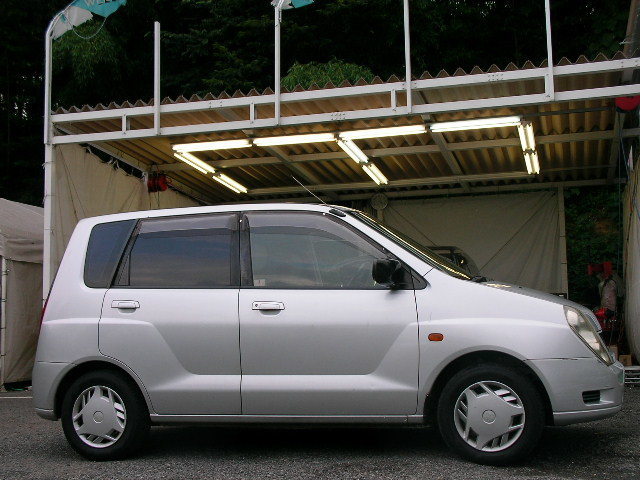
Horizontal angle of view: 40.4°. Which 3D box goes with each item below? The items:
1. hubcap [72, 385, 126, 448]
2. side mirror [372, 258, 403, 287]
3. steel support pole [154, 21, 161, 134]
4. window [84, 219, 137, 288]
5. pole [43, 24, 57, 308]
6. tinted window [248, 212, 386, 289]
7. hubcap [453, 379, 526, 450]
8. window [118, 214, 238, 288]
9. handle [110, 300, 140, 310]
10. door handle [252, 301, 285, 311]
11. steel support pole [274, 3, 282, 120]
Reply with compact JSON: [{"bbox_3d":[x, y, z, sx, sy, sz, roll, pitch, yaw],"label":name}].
[{"bbox_3d":[-1.395,1.120,5.535,0.389,0.389,0.060,-3,-7,15],"label":"hubcap"},{"bbox_3d":[0.390,0.188,5.019,0.130,0.155,0.190,-3,-7,15],"label":"side mirror"},{"bbox_3d":[-2.115,-2.113,11.320,0.060,1.510,0.060,-3,-7,15],"label":"steel support pole"},{"bbox_3d":[-1.375,0.094,5.689,0.324,0.468,0.050,-3,-20,15],"label":"window"},{"bbox_3d":[-3.648,-0.428,11.613,0.110,5.156,0.120,-3,-7,15],"label":"pole"},{"bbox_3d":[-0.011,0.055,5.305,0.929,0.536,0.050,-3,-20,15],"label":"tinted window"},{"bbox_3d":[0.956,0.998,4.893,0.389,0.389,0.060,-3,-7,15],"label":"hubcap"},{"bbox_3d":[-0.900,0.082,5.555,0.859,0.507,0.050,-3,-20,15],"label":"window"},{"bbox_3d":[-1.232,0.415,5.523,0.180,0.056,0.045,-3,-7,15],"label":"handle"},{"bbox_3d":[-0.309,0.400,5.267,0.185,0.056,0.045,-3,-7,15],"label":"door handle"},{"bbox_3d":[-0.524,-2.194,10.879,0.060,1.516,0.060,-3,-7,15],"label":"steel support pole"}]

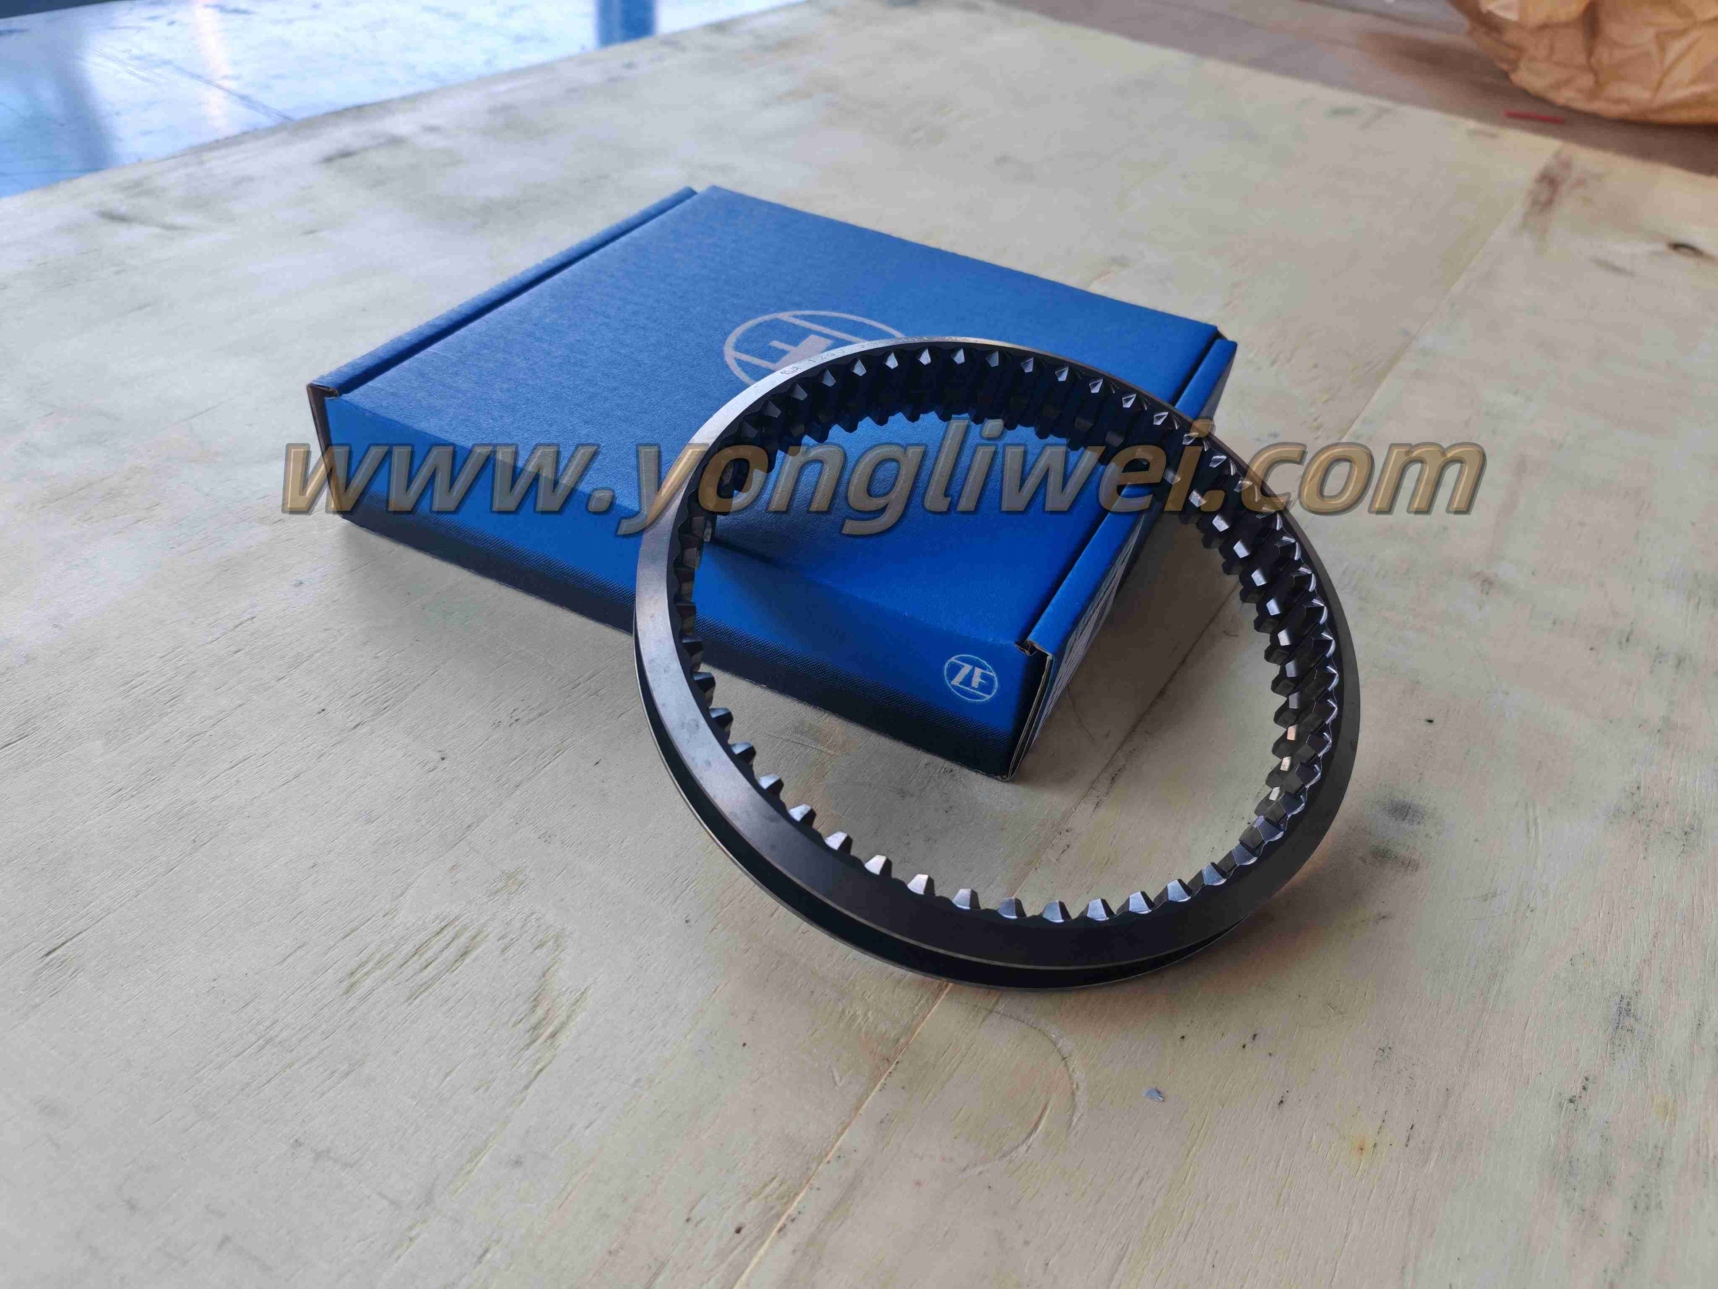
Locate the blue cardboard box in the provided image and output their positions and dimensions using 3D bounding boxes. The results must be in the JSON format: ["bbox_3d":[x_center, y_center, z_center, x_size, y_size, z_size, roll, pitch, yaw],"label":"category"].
[{"bbox_3d":[-0.013,-0.068,0.410,0.210,0.042,0.190,21,40,16],"label":"blue cardboard box"}]

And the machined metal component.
[{"bbox_3d":[0.033,-0.005,0.310,0.168,0.025,0.168,5,57,-8],"label":"machined metal component"}]

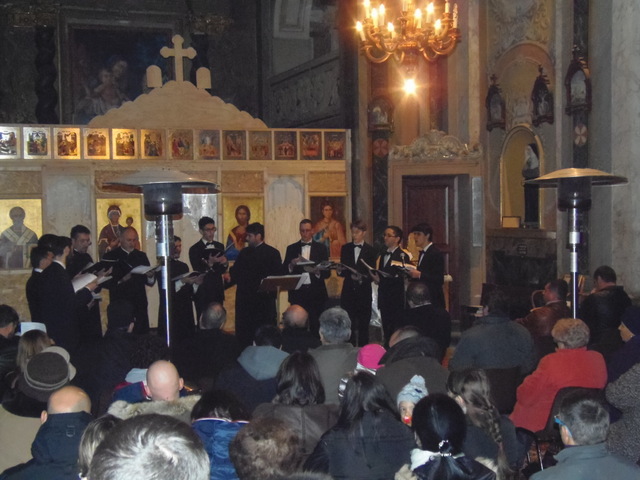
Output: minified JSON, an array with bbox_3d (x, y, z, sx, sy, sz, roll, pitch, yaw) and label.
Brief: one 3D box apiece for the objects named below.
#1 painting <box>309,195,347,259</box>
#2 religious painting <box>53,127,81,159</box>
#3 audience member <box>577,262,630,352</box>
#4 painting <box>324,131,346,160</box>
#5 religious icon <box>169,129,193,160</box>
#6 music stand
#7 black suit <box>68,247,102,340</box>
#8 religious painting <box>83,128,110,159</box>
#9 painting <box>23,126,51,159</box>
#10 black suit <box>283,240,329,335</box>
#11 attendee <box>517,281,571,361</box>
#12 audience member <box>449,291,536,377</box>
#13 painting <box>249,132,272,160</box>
[{"bbox_3d":[0.104,-0.155,11.235,0.473,0.756,0.040,-1,0,-18],"label":"painting"},{"bbox_3d":[-2.891,-1.102,10.376,0.293,0.353,0.030,-2,2,-21],"label":"religious painting"},{"bbox_3d":[2.436,0.910,7.871,0.540,1.360,0.750,-2,2,-28],"label":"audience member"},{"bbox_3d":[0.193,-1.166,11.270,0.285,0.350,0.030,-1,0,-18],"label":"painting"},{"bbox_3d":[-1.656,-1.137,10.840,0.296,0.361,0.030,-2,2,-21],"label":"religious icon"},{"bbox_3d":[-0.371,0.953,8.934,0.500,1.231,0.400,-2,3,-25],"label":"music stand"},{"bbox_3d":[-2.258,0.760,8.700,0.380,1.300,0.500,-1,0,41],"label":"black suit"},{"bbox_3d":[-2.558,-1.101,10.386,0.285,0.350,0.030,-1,0,-18],"label":"religious painting"},{"bbox_3d":[-3.201,-1.093,10.259,0.286,0.356,0.030,-2,2,-21],"label":"painting"},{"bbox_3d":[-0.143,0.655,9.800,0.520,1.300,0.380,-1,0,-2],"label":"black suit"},{"bbox_3d":[1.871,0.967,7.470,0.750,1.311,0.520,2,4,44],"label":"attendee"},{"bbox_3d":[1.165,1.012,6.353,0.580,1.360,0.780,-1,3,-14],"label":"audience member"},{"bbox_3d":[-0.731,-1.166,11.188,0.301,0.362,0.030,-2,2,-21],"label":"painting"}]

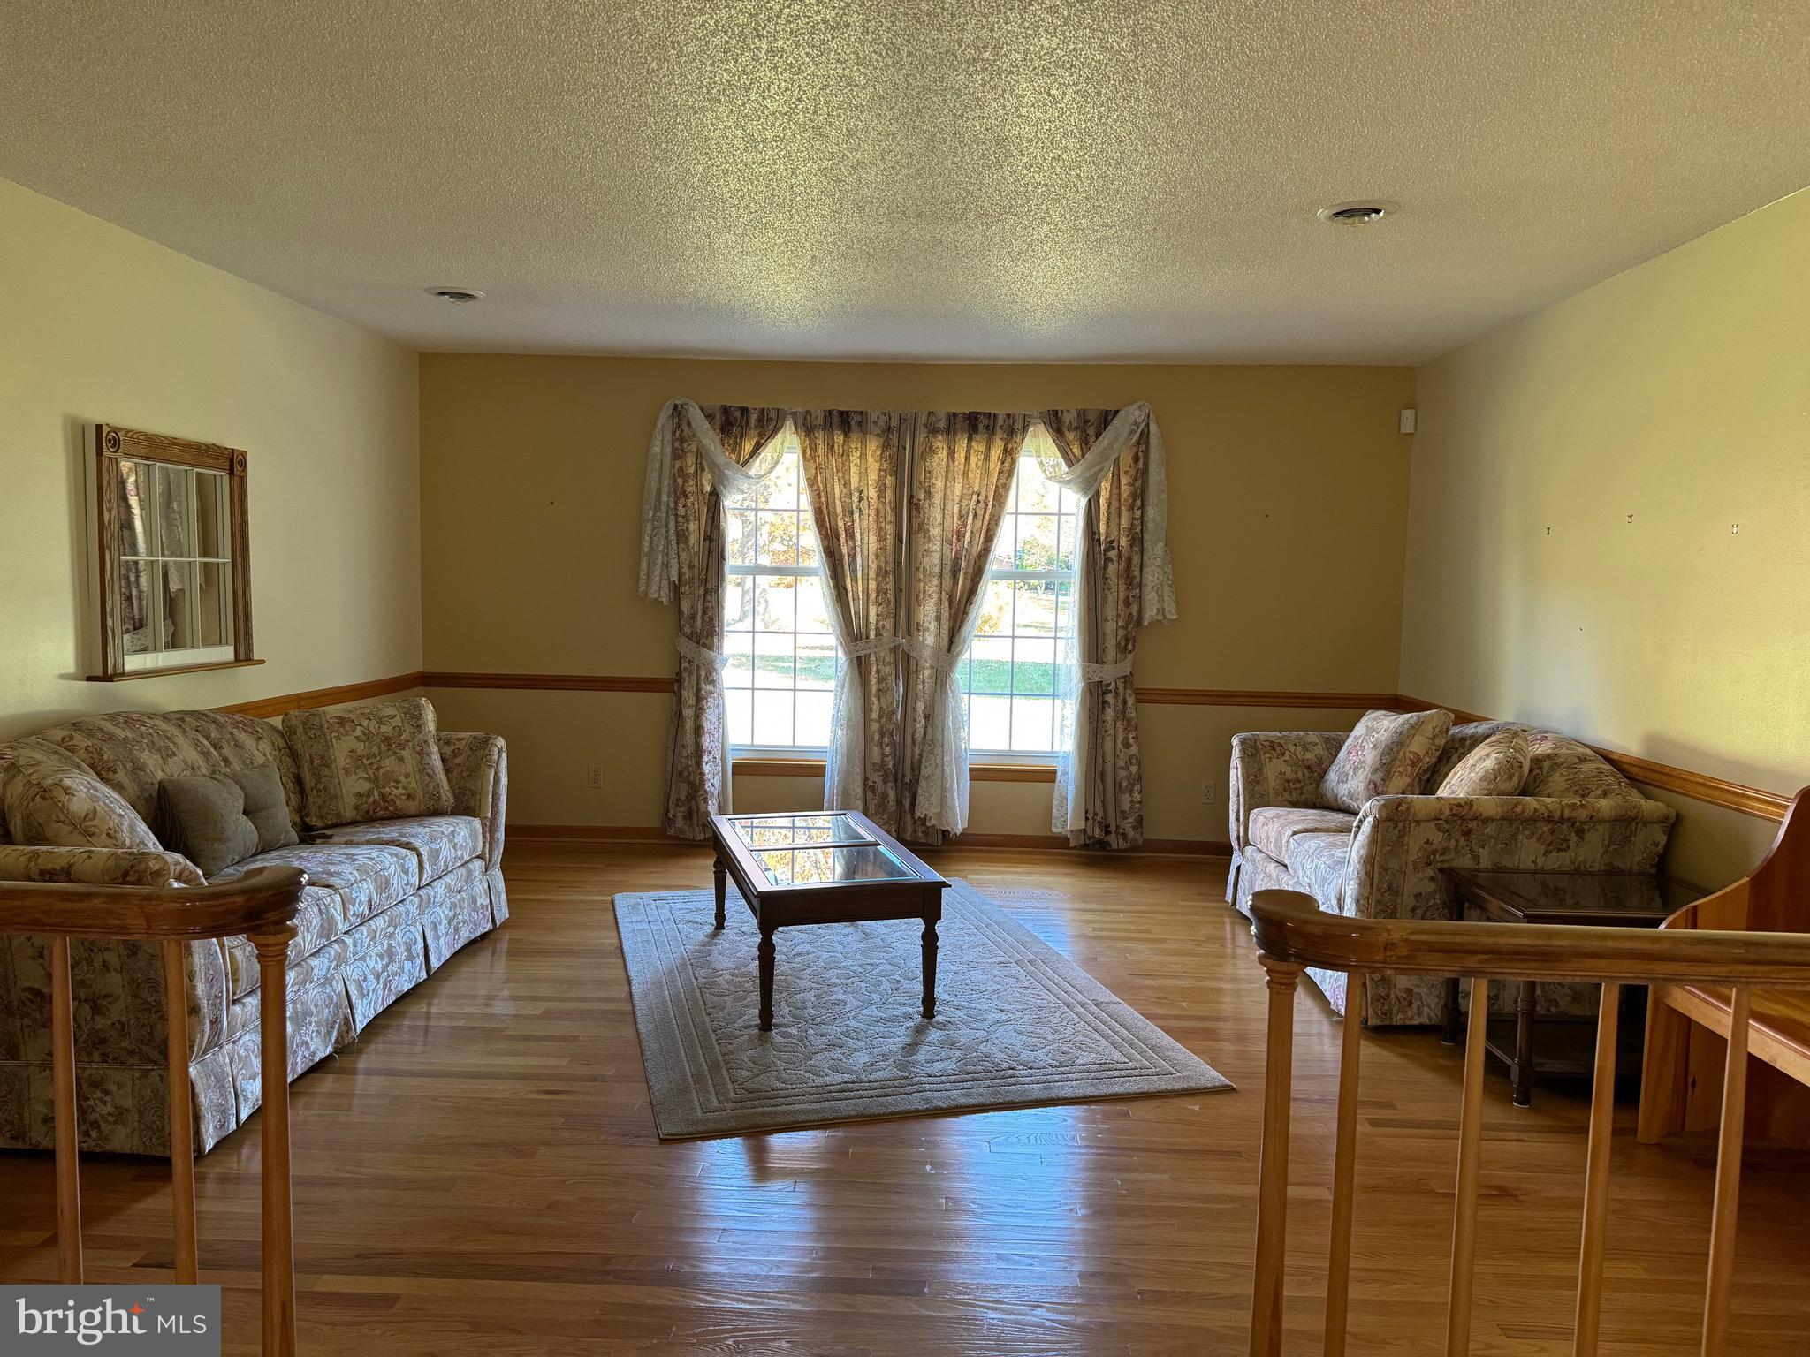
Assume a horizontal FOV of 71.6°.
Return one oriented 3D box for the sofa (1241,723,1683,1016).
[{"bbox_3d":[1.856,0.613,4.591,0.930,0.880,1.600,1,5,-1],"label":"sofa"}]

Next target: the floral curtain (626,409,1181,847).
[{"bbox_3d":[0.001,-0.250,6.140,2.630,2.160,0.180,1,5,2],"label":"floral curtain"}]

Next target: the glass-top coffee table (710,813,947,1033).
[{"bbox_3d":[-0.318,0.802,4.388,0.588,0.425,1.234,0,5,-16],"label":"glass-top coffee table"}]

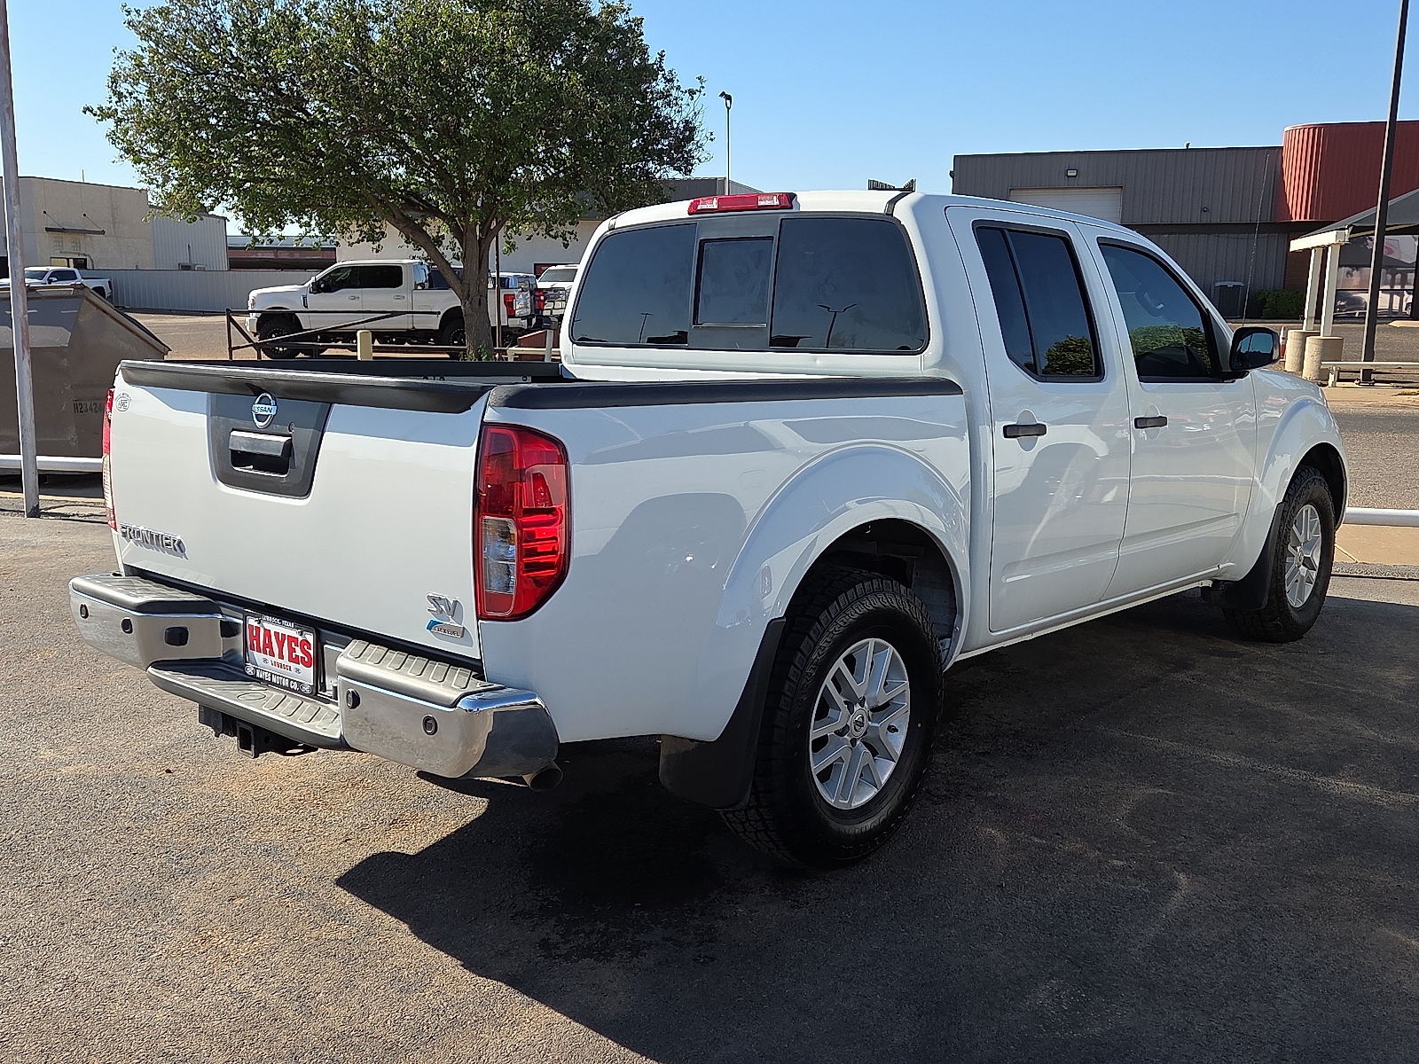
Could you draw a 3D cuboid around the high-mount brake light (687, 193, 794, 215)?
[{"bbox_3d":[0.102,-1.012,4.059,0.415,0.052,0.060,8,12,42],"label":"high-mount brake light"}]

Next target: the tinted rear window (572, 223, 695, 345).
[{"bbox_3d":[-0.258,-0.817,4.371,0.565,0.385,0.040,8,6,42],"label":"tinted rear window"}]

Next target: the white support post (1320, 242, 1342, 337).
[{"bbox_3d":[12.943,-5.032,27.343,0.200,1.909,0.200,3,10,14],"label":"white support post"}]

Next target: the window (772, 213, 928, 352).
[{"bbox_3d":[0.409,-0.719,3.768,0.565,0.385,0.040,8,6,42],"label":"window"}]

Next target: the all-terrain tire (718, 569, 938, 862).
[{"bbox_3d":[0.317,0.469,3.358,0.265,0.768,0.772,8,12,42],"label":"all-terrain tire"}]

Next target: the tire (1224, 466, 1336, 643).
[{"bbox_3d":[2.478,0.092,5.687,0.265,0.768,0.772,8,12,42],"label":"tire"}]

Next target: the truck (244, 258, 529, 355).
[{"bbox_3d":[-7.313,-5.049,30.100,6.300,2.200,2.100,1,9,0],"label":"truck"}]

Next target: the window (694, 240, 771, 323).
[{"bbox_3d":[0.076,-0.772,4.069,0.295,0.275,0.030,8,6,42],"label":"window"}]

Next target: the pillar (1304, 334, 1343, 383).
[{"bbox_3d":[12.845,-3.620,27.424,0.778,0.922,0.778,3,10,14],"label":"pillar"}]

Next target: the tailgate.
[{"bbox_3d":[-0.985,-0.099,3.003,1.560,0.540,0.120,8,12,42],"label":"tailgate"}]

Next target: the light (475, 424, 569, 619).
[{"bbox_3d":[-0.347,-0.020,2.473,0.120,0.378,0.150,8,12,42],"label":"light"}]

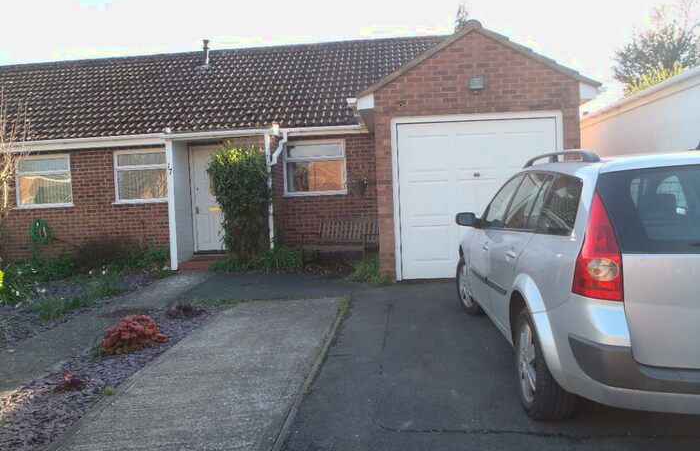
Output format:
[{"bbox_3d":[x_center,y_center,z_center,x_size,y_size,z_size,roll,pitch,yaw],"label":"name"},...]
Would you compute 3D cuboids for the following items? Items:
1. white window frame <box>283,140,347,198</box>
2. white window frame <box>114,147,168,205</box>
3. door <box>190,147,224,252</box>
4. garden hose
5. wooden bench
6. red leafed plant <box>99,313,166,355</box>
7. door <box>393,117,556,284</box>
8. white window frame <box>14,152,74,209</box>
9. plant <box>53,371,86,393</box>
[{"bbox_3d":[-0.668,-1.106,10.800,1.180,1.060,0.120,-2,3,4],"label":"white window frame"},{"bbox_3d":[-4.059,-0.960,11.050,1.130,1.060,0.120,-2,3,4],"label":"white window frame"},{"bbox_3d":[-2.683,-0.521,11.050,0.880,2.050,0.100,-2,3,4],"label":"door"},{"bbox_3d":[-5.984,0.243,11.000,0.450,0.760,0.170,-2,3,4],"label":"garden hose"},{"bbox_3d":[-0.160,0.266,10.050,1.240,0.890,0.600,-1,3,28],"label":"wooden bench"},{"bbox_3d":[-1.923,0.951,5.030,0.560,0.270,0.460,-2,3,3],"label":"red leafed plant"},{"bbox_3d":[1.699,-0.340,7.500,2.120,2.080,0.090,-2,3,3],"label":"door"},{"bbox_3d":[-6.053,-0.874,11.200,1.130,1.060,0.120,-2,3,4],"label":"white window frame"},{"bbox_3d":[-1.988,1.111,4.020,0.220,0.130,0.200,-2,3,3],"label":"plant"}]

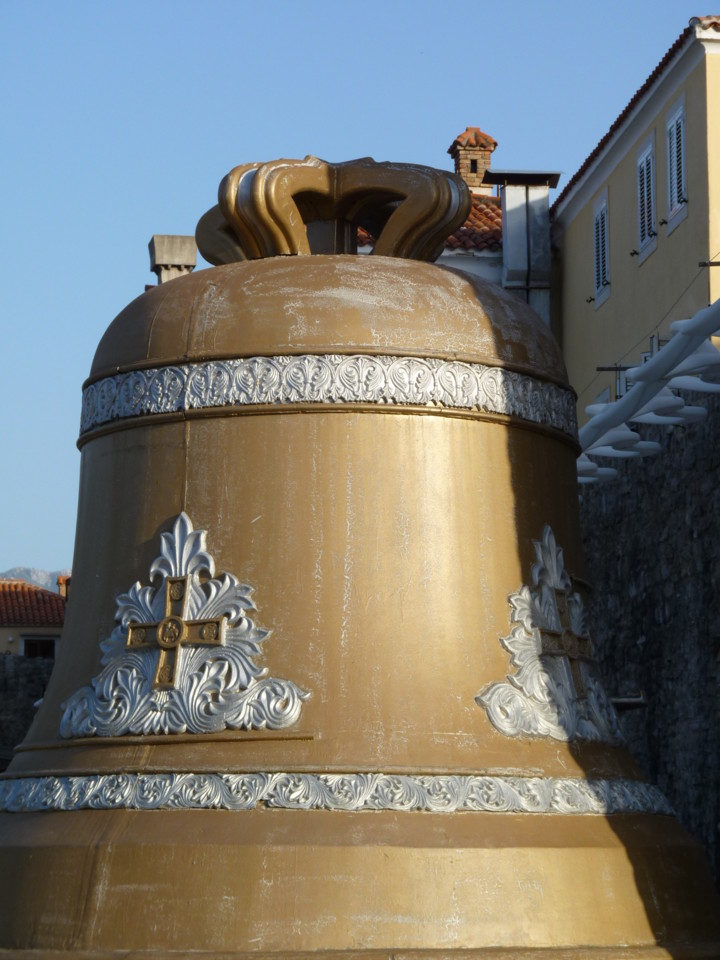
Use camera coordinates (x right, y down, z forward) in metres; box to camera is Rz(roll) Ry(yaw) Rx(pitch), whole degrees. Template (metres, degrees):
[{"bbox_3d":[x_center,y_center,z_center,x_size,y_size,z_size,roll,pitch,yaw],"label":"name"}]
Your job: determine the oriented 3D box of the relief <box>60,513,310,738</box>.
[{"bbox_3d":[-0.723,0.590,12.051,1.231,0.920,0.201,-4,-20,31],"label":"relief"}]

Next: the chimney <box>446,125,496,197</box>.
[{"bbox_3d":[2.121,-5.968,57.000,0.780,1.300,0.780,2,-7,-11],"label":"chimney"}]

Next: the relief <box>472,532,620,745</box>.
[{"bbox_3d":[0.822,0.649,12.401,0.201,0.920,1.233,-18,-16,30],"label":"relief"}]

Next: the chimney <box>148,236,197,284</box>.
[{"bbox_3d":[-3.093,-3.540,50.000,0.720,0.950,0.720,2,-7,-11],"label":"chimney"}]

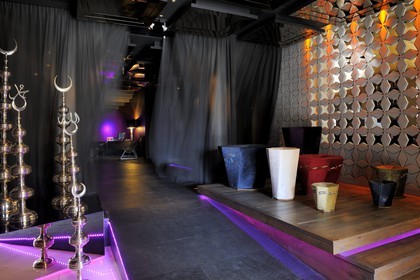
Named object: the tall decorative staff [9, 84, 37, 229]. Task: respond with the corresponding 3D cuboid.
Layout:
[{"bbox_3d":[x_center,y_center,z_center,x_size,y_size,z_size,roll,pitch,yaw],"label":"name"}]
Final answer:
[{"bbox_3d":[-1.837,0.121,2.746,0.277,1.322,0.257,-2,2,-34],"label":"tall decorative staff"}]

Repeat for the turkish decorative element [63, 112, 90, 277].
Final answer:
[{"bbox_3d":[-1.312,0.488,2.719,0.255,1.506,0.235,-1,2,-26],"label":"turkish decorative element"}]

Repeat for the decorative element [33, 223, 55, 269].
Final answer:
[{"bbox_3d":[-1.700,1.070,2.860,0.225,0.440,0.225,0,0,0],"label":"decorative element"}]

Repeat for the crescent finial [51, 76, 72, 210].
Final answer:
[{"bbox_3d":[-1.655,0.029,3.152,0.261,1.476,0.250,-1,2,-28],"label":"crescent finial"}]

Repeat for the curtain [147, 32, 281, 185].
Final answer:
[{"bbox_3d":[0.114,-0.773,7.100,3.300,3.750,0.600,0,2,3],"label":"curtain"}]

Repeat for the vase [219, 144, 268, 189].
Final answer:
[{"bbox_3d":[0.624,0.485,5.214,0.859,0.722,0.859,0,2,7],"label":"vase"}]

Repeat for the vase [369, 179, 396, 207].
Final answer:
[{"bbox_3d":[2.330,0.730,3.778,0.365,0.319,0.365,1,2,32],"label":"vase"}]

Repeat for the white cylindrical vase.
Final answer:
[{"bbox_3d":[1.120,0.505,4.258,0.488,0.744,0.488,0,2,15],"label":"white cylindrical vase"}]

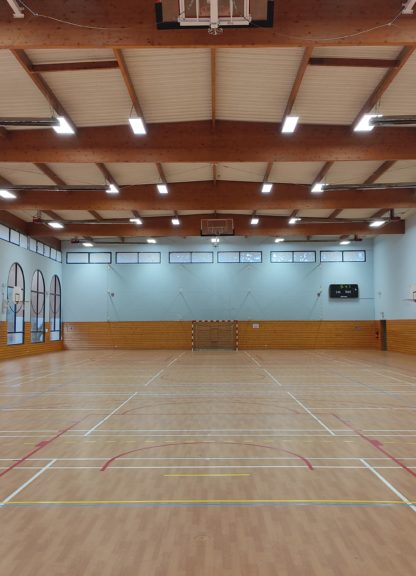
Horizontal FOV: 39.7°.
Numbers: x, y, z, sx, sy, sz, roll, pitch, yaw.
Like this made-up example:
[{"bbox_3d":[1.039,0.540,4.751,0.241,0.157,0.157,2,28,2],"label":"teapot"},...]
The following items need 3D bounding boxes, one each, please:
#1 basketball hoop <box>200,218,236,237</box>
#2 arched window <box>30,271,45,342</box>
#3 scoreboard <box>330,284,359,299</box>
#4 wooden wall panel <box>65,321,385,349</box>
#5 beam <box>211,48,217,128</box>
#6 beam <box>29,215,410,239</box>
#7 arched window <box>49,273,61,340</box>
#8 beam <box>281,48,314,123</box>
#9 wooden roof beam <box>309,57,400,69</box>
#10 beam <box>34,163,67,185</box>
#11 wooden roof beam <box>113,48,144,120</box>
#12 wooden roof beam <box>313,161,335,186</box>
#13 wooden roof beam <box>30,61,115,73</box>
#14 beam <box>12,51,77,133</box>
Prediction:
[{"bbox_3d":[0.528,-3.274,31.371,1.837,1.092,0.496,0,-18,1],"label":"basketball hoop"},{"bbox_3d":[-10.844,1.212,36.821,0.149,4.617,2.979,0,-4,1],"label":"arched window"},{"bbox_3d":[9.786,0.251,41.522,2.040,0.970,0.120,0,-4,1],"label":"scoreboard"},{"bbox_3d":[0.772,3.503,41.996,22.839,2.105,0.099,0,-4,1],"label":"wooden wall panel"},{"bbox_3d":[0.144,-5.653,15.243,0.119,0.258,7.675,0,-4,1],"label":"beam"},{"bbox_3d":[0.438,-3.771,34.693,22.640,1.370,0.179,0,-4,1],"label":"beam"},{"bbox_3d":[-10.782,1.428,40.737,0.149,4.627,2.929,0,-4,1],"label":"arched window"},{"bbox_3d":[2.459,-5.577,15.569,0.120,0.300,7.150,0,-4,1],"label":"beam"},{"bbox_3d":[3.594,-5.595,14.349,2.200,0.190,0.090,2,-4,1],"label":"wooden roof beam"},{"bbox_3d":[-6.501,-4.786,23.123,0.119,0.258,7.675,0,-4,1],"label":"beam"},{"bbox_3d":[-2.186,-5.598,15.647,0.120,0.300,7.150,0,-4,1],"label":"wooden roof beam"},{"bbox_3d":[4.837,-4.977,22.956,0.119,0.258,7.675,0,-4,1],"label":"wooden roof beam"},{"bbox_3d":[-3.344,-5.566,14.531,2.200,0.190,0.090,-3,-4,1],"label":"wooden roof beam"},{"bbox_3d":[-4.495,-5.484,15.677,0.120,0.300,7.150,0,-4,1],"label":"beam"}]

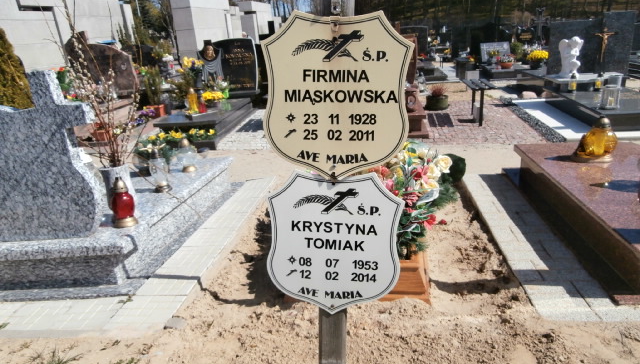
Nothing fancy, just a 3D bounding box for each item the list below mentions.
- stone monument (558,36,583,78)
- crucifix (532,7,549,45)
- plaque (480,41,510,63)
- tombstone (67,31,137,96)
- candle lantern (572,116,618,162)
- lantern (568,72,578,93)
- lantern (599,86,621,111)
[{"bbox_3d":[3.900,-1.927,6.843,0.300,0.600,0.290,-14,20,-30],"label":"stone monument"},{"bbox_3d":[6.709,-4.762,13.500,0.440,1.080,0.120,0,18,8],"label":"crucifix"},{"bbox_3d":[4.598,-3.394,11.587,0.730,0.530,0.100,0,3,8],"label":"plaque"},{"bbox_3d":[-3.822,-1.992,7.718,1.120,1.050,0.200,0,18,8],"label":"tombstone"},{"bbox_3d":[1.834,-0.282,2.911,0.245,0.285,0.245,0,18,8],"label":"candle lantern"},{"bbox_3d":[3.768,-1.481,6.602,0.115,0.250,0.115,0,18,8],"label":"lantern"},{"bbox_3d":[3.335,-0.976,5.073,0.185,0.260,0.185,0,18,8],"label":"lantern"}]

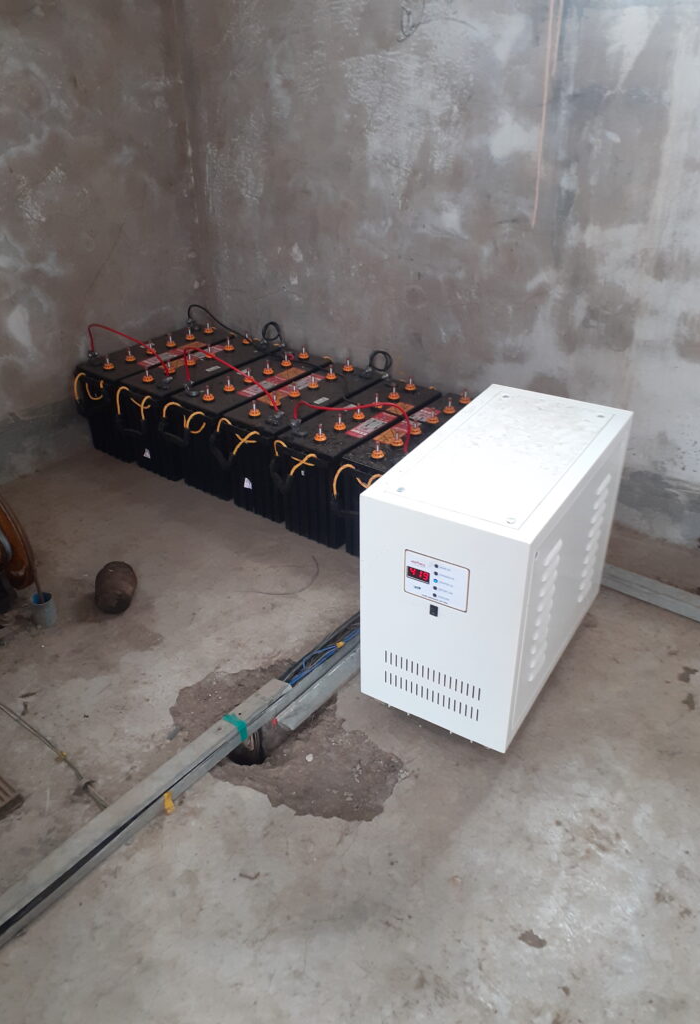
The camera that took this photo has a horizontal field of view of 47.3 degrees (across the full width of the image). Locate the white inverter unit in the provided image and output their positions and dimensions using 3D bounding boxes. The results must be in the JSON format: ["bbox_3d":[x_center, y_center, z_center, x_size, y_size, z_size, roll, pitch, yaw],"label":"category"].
[{"bbox_3d":[0.287,0.076,1.544,0.292,0.440,0.543,17,36,27],"label":"white inverter unit"}]

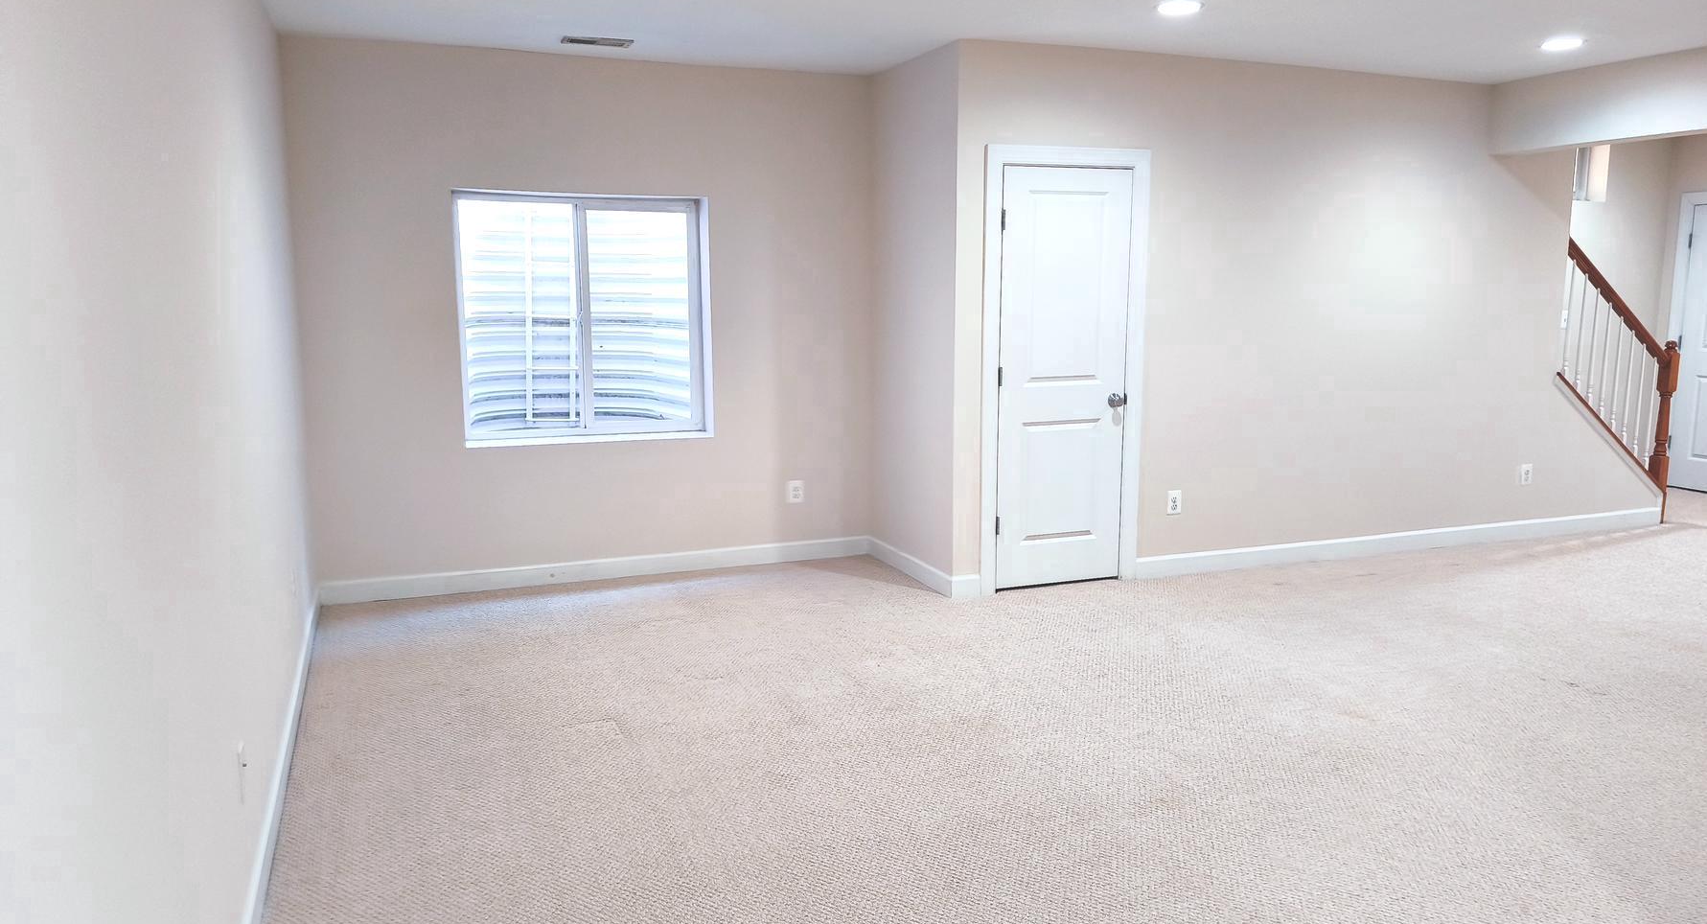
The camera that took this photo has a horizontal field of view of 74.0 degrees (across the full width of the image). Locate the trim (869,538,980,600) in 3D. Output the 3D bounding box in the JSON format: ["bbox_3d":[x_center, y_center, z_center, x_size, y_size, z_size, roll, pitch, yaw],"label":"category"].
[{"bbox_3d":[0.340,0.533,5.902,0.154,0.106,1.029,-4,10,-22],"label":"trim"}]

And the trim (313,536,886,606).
[{"bbox_3d":[-1.202,0.547,5.825,2.793,0.106,0.022,-4,10,-22],"label":"trim"}]

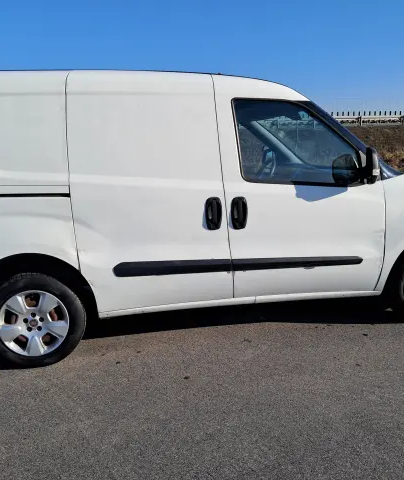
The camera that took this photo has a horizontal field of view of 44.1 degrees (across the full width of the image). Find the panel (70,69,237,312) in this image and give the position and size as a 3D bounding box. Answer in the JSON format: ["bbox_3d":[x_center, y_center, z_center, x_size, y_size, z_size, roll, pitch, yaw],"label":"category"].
[{"bbox_3d":[-0.320,-0.304,3.158,1.005,1.469,0.245,-4,11,-12],"label":"panel"}]

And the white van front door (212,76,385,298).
[{"bbox_3d":[0.674,-0.344,3.375,1.132,1.479,0.250,-4,11,-12],"label":"white van front door"}]

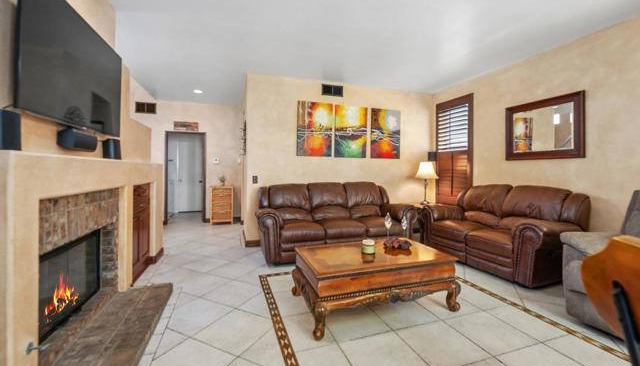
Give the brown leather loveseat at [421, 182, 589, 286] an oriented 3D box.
[{"bbox_3d":[2.332,0.573,3.401,0.883,1.027,1.632,1,2,-19],"label":"brown leather loveseat"}]

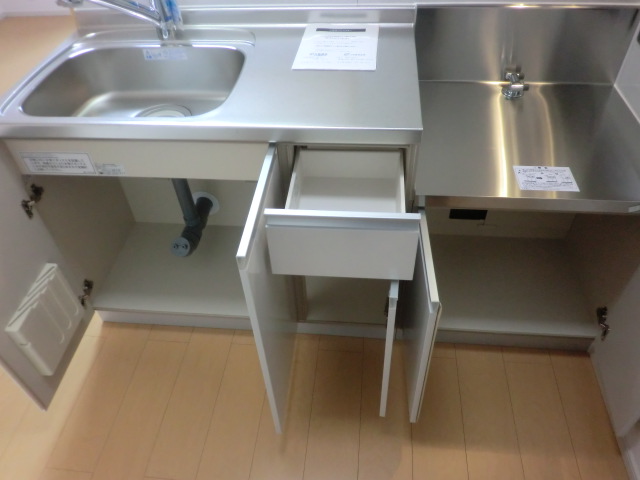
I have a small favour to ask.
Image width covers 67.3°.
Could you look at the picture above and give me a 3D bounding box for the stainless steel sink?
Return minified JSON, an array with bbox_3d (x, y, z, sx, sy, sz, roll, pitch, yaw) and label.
[{"bbox_3d":[-0.458,-0.362,1.307,0.502,0.168,0.391,2,45,6],"label":"stainless steel sink"}]

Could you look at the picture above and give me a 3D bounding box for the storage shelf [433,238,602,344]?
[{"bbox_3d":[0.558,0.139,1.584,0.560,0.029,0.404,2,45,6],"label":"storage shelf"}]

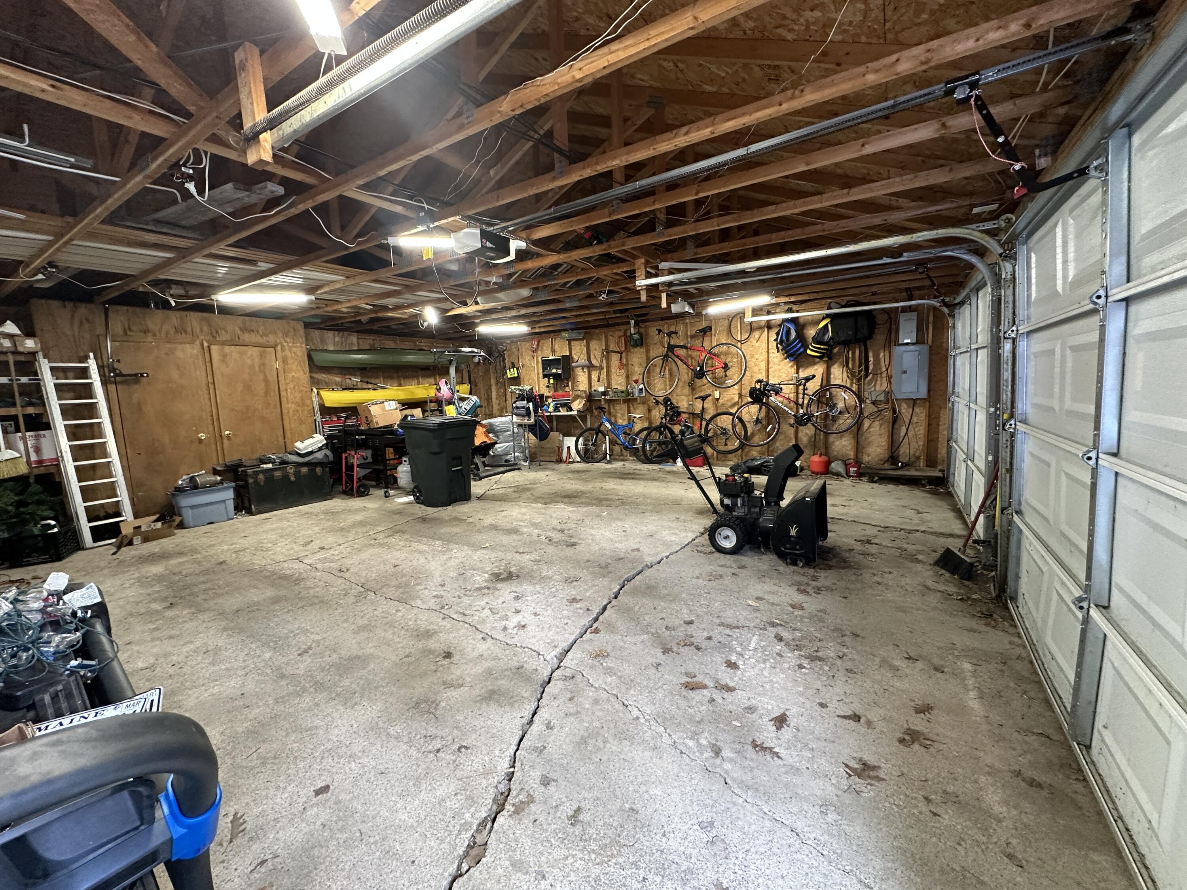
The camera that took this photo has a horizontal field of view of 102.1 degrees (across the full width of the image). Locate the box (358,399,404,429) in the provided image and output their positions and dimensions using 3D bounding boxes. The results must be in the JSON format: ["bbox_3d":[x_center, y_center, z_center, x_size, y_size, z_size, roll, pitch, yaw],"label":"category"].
[{"bbox_3d":[-3.394,-0.475,7.665,0.340,0.335,0.490,2,15,34],"label":"box"}]

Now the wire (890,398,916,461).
[{"bbox_3d":[4.157,-0.199,6.453,0.260,0.840,0.080,1,7,32],"label":"wire"}]

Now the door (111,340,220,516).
[{"bbox_3d":[-4.957,-0.153,5.621,0.050,2.040,0.770,1,7,32],"label":"door"}]

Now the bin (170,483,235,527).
[{"bbox_3d":[-4.493,0.692,5.549,0.420,0.400,0.560,4,9,40],"label":"bin"}]

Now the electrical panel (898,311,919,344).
[{"bbox_3d":[4.189,-1.553,6.387,0.185,0.390,0.090,2,8,32],"label":"electrical panel"}]

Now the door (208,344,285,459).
[{"bbox_3d":[-4.487,-0.255,6.360,0.050,2.040,0.760,1,7,32],"label":"door"}]

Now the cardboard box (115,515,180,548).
[{"bbox_3d":[-4.650,0.882,5.011,0.300,0.210,0.430,-1,6,20],"label":"cardboard box"}]

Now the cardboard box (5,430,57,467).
[{"bbox_3d":[-5.635,0.030,4.801,0.260,0.345,0.350,1,7,32],"label":"cardboard box"}]

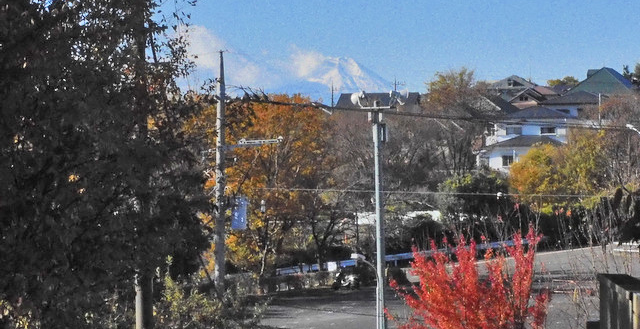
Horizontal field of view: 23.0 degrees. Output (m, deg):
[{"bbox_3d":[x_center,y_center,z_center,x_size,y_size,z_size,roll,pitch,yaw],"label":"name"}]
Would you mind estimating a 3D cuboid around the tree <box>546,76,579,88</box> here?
[{"bbox_3d":[40.861,-11.964,265.000,5.600,5.729,5.200,0,1,0],"label":"tree"}]

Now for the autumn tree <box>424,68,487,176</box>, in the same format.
[{"bbox_3d":[12.493,-3.688,145.000,5.800,10.326,5.600,0,1,0],"label":"autumn tree"}]

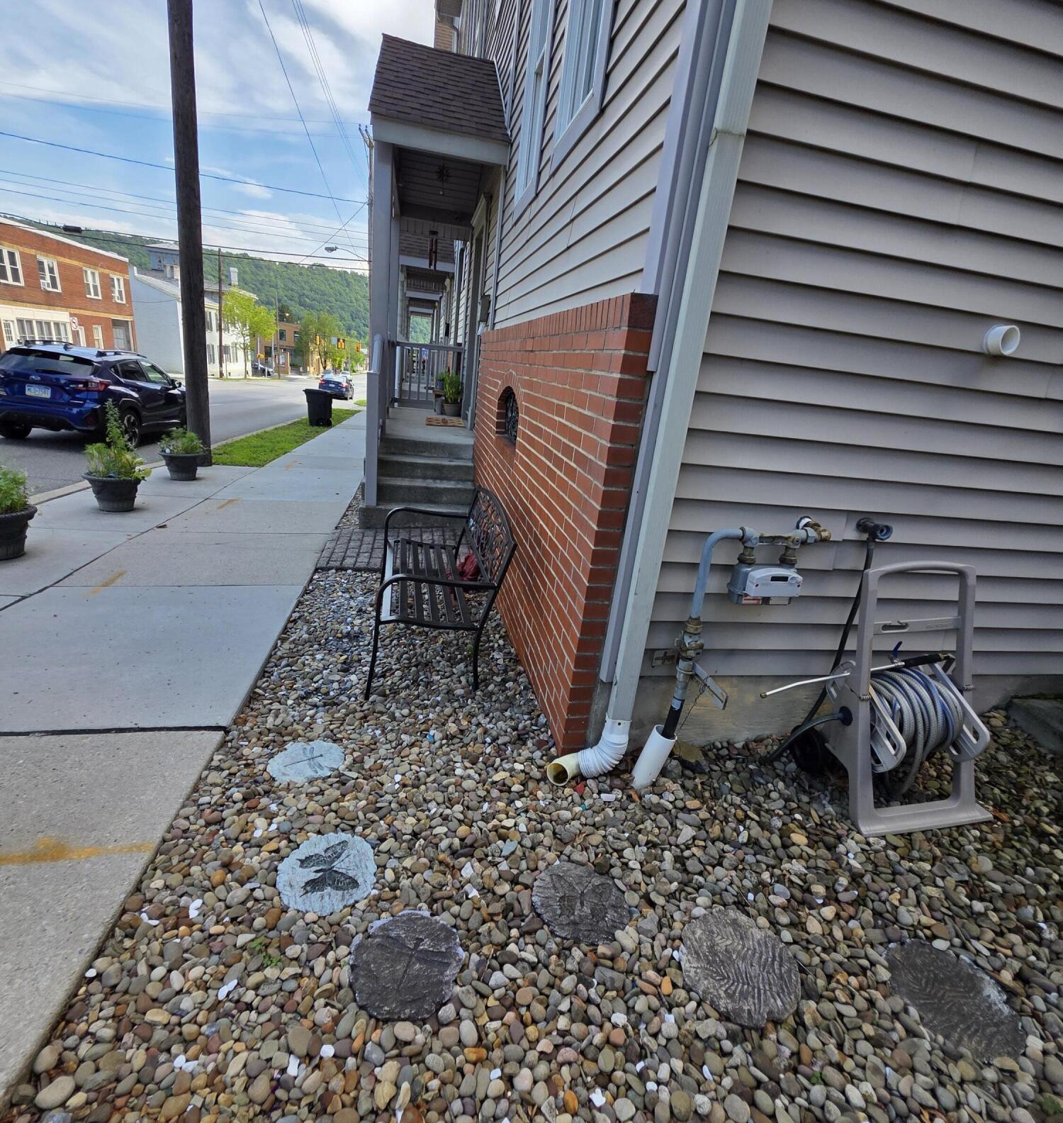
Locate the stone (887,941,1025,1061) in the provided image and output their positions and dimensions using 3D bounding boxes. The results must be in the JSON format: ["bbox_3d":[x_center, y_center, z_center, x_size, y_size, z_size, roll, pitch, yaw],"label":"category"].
[{"bbox_3d":[1.038,1.076,1.315,0.285,0.035,0.285,-1,18,-12],"label":"stone"}]

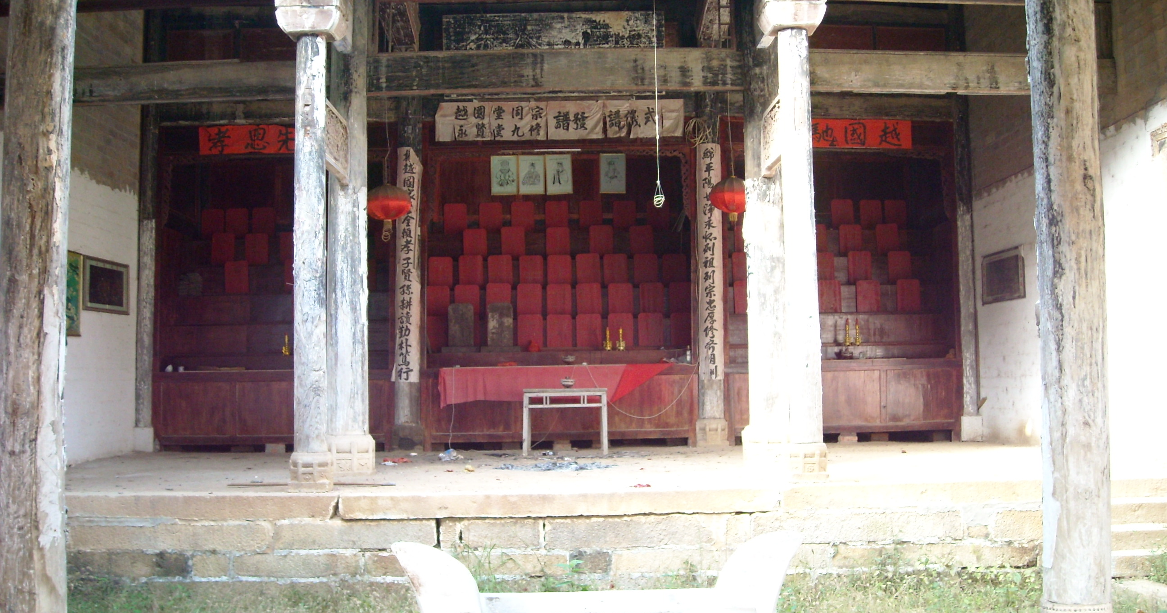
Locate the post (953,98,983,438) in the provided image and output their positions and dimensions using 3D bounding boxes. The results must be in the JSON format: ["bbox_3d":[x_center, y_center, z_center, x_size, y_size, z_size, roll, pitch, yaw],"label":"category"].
[{"bbox_3d":[5.243,-0.596,16.290,0.280,4.902,0.280,-1,-4,-1],"label":"post"}]

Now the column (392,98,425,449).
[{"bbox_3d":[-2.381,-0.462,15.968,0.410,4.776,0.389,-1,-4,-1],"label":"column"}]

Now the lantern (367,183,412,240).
[{"bbox_3d":[-2.234,-1.076,13.446,0.539,0.639,0.539,-1,-4,-1],"label":"lantern"}]

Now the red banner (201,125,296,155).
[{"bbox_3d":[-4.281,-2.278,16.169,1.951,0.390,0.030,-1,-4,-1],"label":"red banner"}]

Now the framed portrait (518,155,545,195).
[{"bbox_3d":[-0.804,-2.047,18.417,0.426,0.623,0.031,-1,-4,-1],"label":"framed portrait"}]

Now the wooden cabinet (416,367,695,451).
[{"bbox_3d":[-0.331,1.358,15.962,3.627,1.087,0.779,-1,-4,-1],"label":"wooden cabinet"}]

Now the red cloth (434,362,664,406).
[{"bbox_3d":[-0.399,1.061,15.663,3.023,0.512,0.256,-1,-4,-1],"label":"red cloth"}]

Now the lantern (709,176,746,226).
[{"bbox_3d":[1.714,-1.207,13.521,0.534,0.580,0.534,-1,-4,-1],"label":"lantern"}]

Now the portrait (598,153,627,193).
[{"bbox_3d":[0.404,-1.826,16.262,0.351,0.561,0.030,-1,-4,-1],"label":"portrait"}]

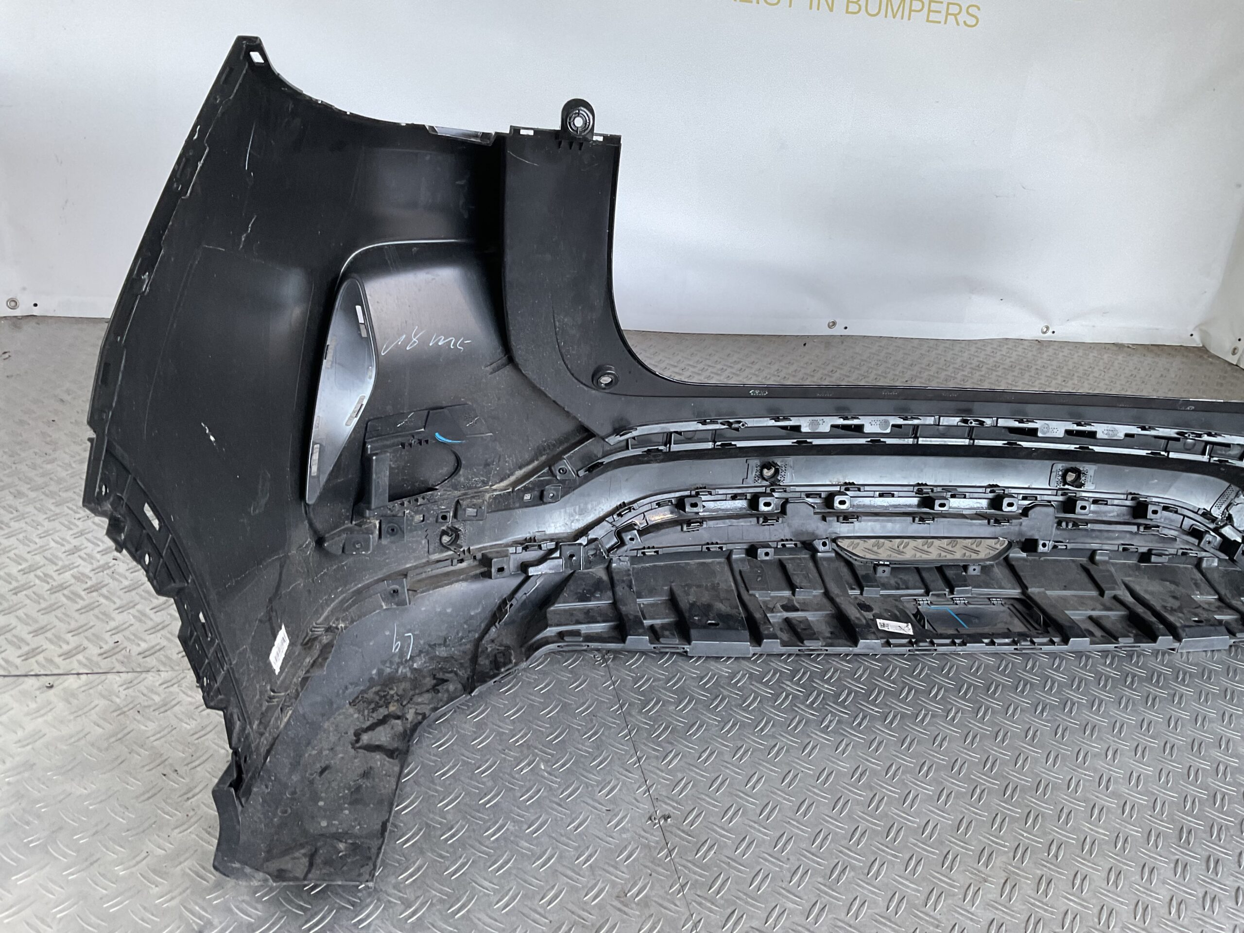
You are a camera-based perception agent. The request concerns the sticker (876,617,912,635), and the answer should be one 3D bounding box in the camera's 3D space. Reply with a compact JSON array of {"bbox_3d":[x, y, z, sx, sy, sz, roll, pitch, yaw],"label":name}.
[{"bbox_3d":[0.347,0.203,1.325,0.044,0.001,0.021,8,32,-4],"label":"sticker"}]

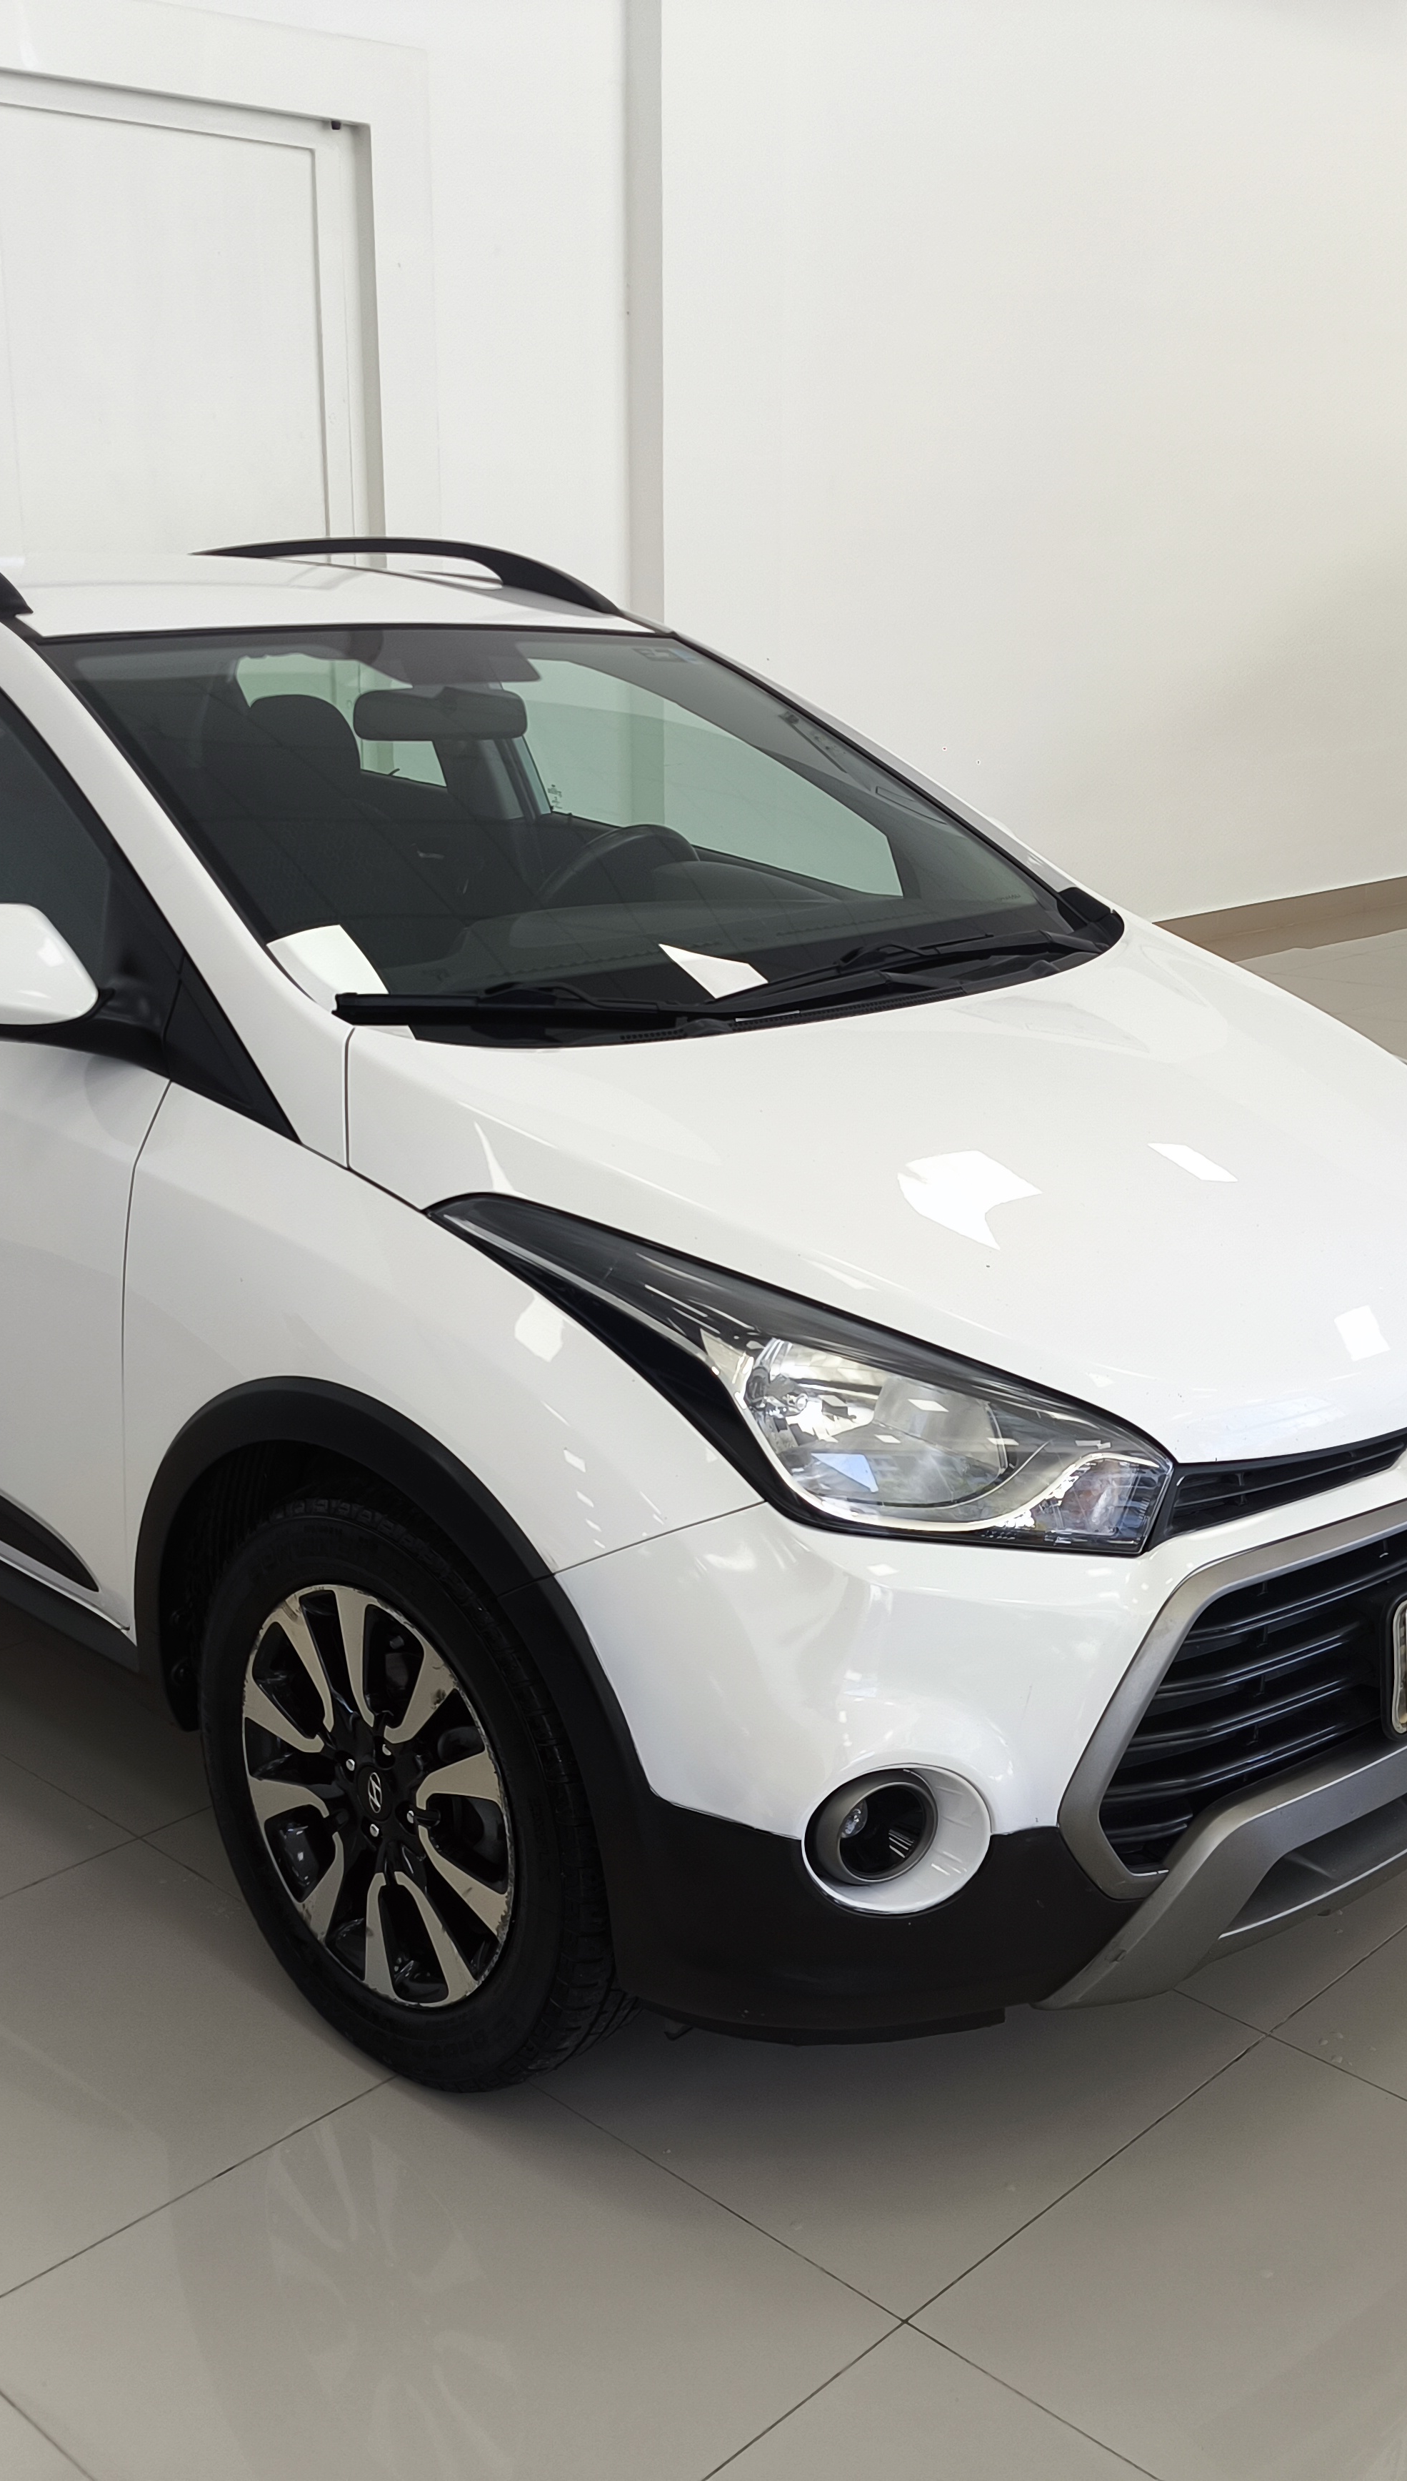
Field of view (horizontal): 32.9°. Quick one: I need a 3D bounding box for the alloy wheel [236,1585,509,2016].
[{"bbox_3d":[-0.269,0.536,2.442,0.437,0.437,0.180,15,21,42],"label":"alloy wheel"}]

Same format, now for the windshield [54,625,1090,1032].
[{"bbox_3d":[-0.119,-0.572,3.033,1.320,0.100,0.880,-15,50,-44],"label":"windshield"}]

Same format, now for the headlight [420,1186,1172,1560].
[{"bbox_3d":[0.078,0.115,2.196,0.650,0.270,0.370,15,21,42],"label":"headlight"}]

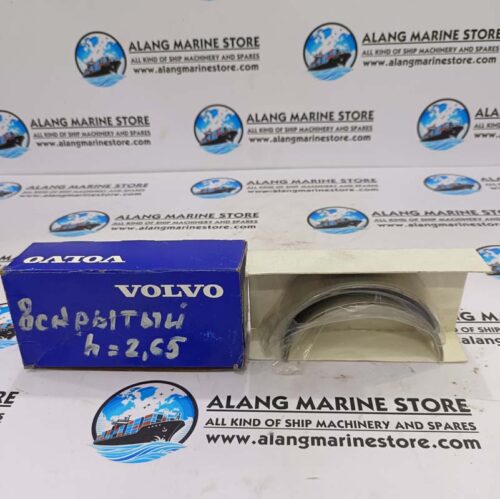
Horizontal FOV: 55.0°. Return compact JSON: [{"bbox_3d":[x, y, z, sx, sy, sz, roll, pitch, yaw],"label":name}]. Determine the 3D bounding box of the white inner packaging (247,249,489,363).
[{"bbox_3d":[0.076,0.039,0.334,0.153,0.068,0.038,0,25,4],"label":"white inner packaging"}]

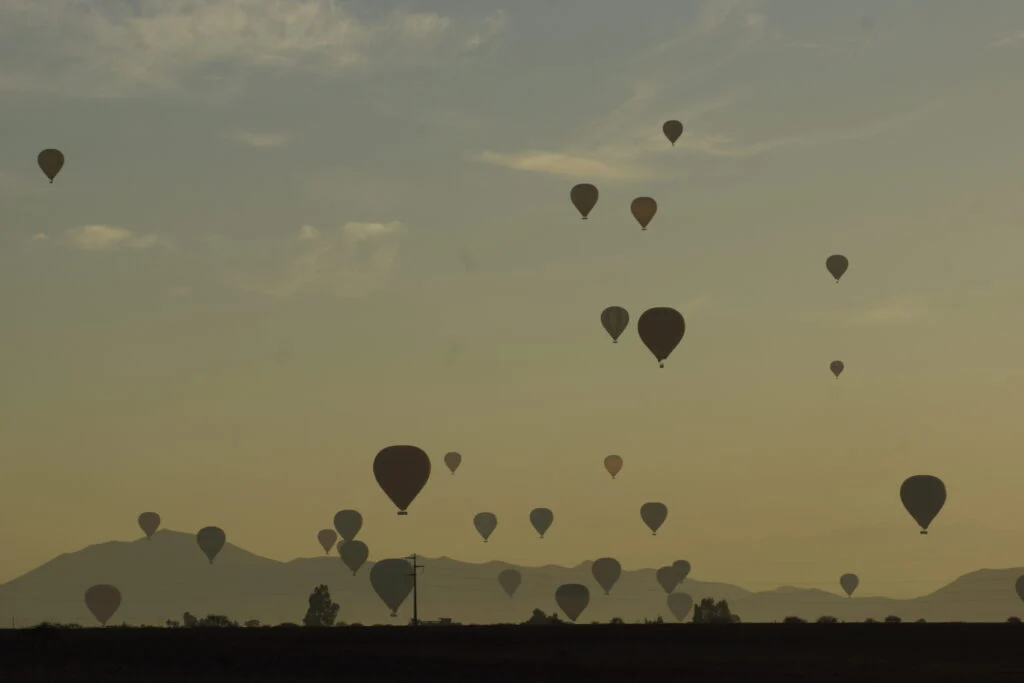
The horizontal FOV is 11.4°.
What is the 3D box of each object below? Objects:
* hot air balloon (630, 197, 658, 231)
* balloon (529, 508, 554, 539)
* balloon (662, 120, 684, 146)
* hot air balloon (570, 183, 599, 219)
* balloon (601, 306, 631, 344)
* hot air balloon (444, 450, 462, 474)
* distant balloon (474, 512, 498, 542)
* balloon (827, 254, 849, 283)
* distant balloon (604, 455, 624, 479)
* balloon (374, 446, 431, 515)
[{"bbox_3d":[102.890,-98.700,3976.070,20.500,26.560,20.500,0,-3,1],"label":"hot air balloon"},{"bbox_3d":[25.950,159.070,4466.730,20.500,26.780,20.500,0,-3,0],"label":"balloon"},{"bbox_3d":[139.830,-180.110,4435.990,17.500,22.350,17.500,0,-3,2],"label":"balloon"},{"bbox_3d":[56.880,-109.340,4003.220,21.500,27.910,21.500,0,-3,1],"label":"hot air balloon"},{"bbox_3d":[78.830,-12.470,3903.850,21.500,28.440,21.500,0,-3,1],"label":"balloon"},{"bbox_3d":[-59.000,122.000,5120.400,17.000,23.000,17.000,0,-3,-1],"label":"hot air balloon"},{"bbox_3d":[-22.900,162.390,4466.730,20.500,26.780,20.500,0,-3,0],"label":"distant balloon"},{"bbox_3d":[270.160,-60.230,4247.870,18.500,23.390,18.500,0,-3,4],"label":"balloon"},{"bbox_3d":[99.220,122.440,4985.650,18.500,23.860,18.500,0,-3,1],"label":"distant balloon"},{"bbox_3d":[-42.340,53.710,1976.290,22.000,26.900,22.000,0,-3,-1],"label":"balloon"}]

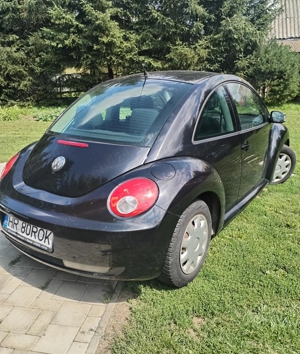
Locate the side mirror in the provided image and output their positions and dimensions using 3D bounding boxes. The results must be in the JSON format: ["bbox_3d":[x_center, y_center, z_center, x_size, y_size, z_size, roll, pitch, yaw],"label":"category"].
[{"bbox_3d":[1.396,-0.649,3.278,0.180,0.135,0.110,11,20,34],"label":"side mirror"}]

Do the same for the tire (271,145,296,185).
[{"bbox_3d":[1.710,-0.129,4.114,0.630,0.630,0.210,-8,18,-26],"label":"tire"}]

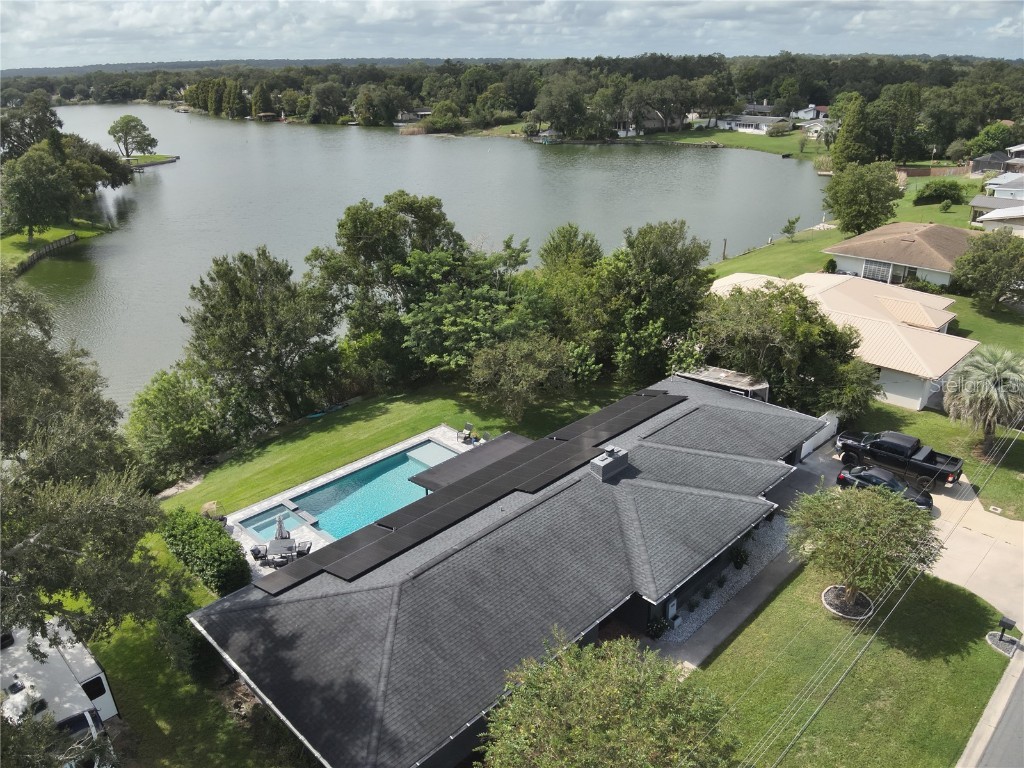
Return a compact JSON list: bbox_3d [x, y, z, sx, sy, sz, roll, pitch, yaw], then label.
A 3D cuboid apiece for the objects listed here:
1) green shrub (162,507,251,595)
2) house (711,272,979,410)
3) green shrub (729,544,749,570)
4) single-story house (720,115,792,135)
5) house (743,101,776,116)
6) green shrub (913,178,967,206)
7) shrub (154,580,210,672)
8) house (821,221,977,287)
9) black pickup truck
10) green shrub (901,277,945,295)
[{"bbox_3d":[-13.419,7.134,31.494,1.750,1.550,5.600,-22,32,-40],"label":"green shrub"},{"bbox_3d":[24.802,-5.670,55.766,18.100,4.600,21.200,-22,32,-40],"label":"house"},{"bbox_3d":[9.924,7.570,30.868,0.820,0.900,0.820,0,24,0],"label":"green shrub"},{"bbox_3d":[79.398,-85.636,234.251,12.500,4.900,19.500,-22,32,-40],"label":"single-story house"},{"bbox_3d":[103.950,-114.617,297.000,10.000,5.800,15.500,-22,32,-40],"label":"house"},{"bbox_3d":[65.816,-29.876,110.925,7.600,3.300,4.800,0,24,0],"label":"green shrub"},{"bbox_3d":[-12.223,9.070,26.337,2.000,2.200,2.200,-22,32,-40],"label":"shrub"},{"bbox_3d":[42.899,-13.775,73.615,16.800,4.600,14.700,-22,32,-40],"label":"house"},{"bbox_3d":[20.580,3.790,37.880,5.920,1.950,2.030,20,31,38],"label":"black pickup truck"},{"bbox_3d":[39.422,-9.411,68.184,1.500,1.150,4.000,-22,32,-40],"label":"green shrub"}]

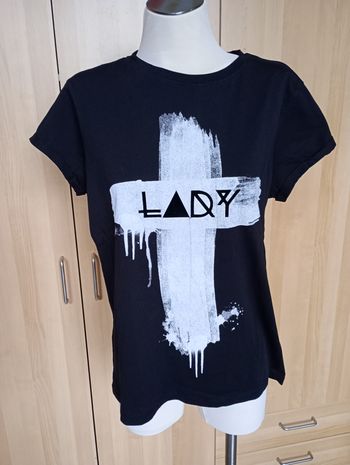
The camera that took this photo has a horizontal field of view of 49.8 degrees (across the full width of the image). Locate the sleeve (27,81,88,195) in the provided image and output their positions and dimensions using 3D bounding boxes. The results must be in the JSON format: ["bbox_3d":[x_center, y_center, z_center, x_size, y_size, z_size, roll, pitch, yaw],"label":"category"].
[{"bbox_3d":[-0.217,-0.177,0.700,0.112,0.212,0.120,-1,17,0],"label":"sleeve"}]

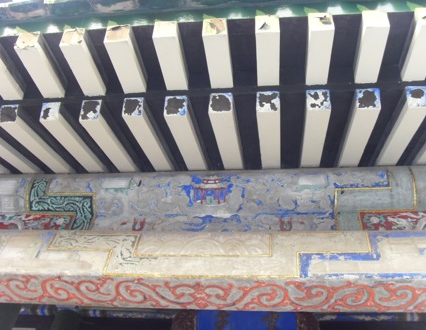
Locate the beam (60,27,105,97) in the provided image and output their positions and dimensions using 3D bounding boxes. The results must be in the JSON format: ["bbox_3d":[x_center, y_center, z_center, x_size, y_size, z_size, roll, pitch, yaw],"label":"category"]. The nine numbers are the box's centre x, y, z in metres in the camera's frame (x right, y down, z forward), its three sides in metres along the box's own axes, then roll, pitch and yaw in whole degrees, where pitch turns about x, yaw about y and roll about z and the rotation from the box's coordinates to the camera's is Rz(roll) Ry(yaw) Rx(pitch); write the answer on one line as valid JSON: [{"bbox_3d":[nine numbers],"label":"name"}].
[{"bbox_3d":[-0.542,-0.431,2.114,0.092,0.088,0.307,-1,-32,7],"label":"beam"}]

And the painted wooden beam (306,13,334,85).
[{"bbox_3d":[0.422,-0.457,1.989,0.092,0.088,0.307,-1,-32,7],"label":"painted wooden beam"}]

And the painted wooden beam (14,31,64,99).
[{"bbox_3d":[-0.735,-0.426,2.139,0.092,0.088,0.307,-1,-32,7],"label":"painted wooden beam"}]

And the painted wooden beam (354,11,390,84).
[{"bbox_3d":[0.622,-0.461,1.966,0.092,0.088,0.307,-1,-32,7],"label":"painted wooden beam"}]

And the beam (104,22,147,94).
[{"bbox_3d":[-0.358,-0.439,2.085,0.092,0.088,0.307,-1,-32,7],"label":"beam"}]

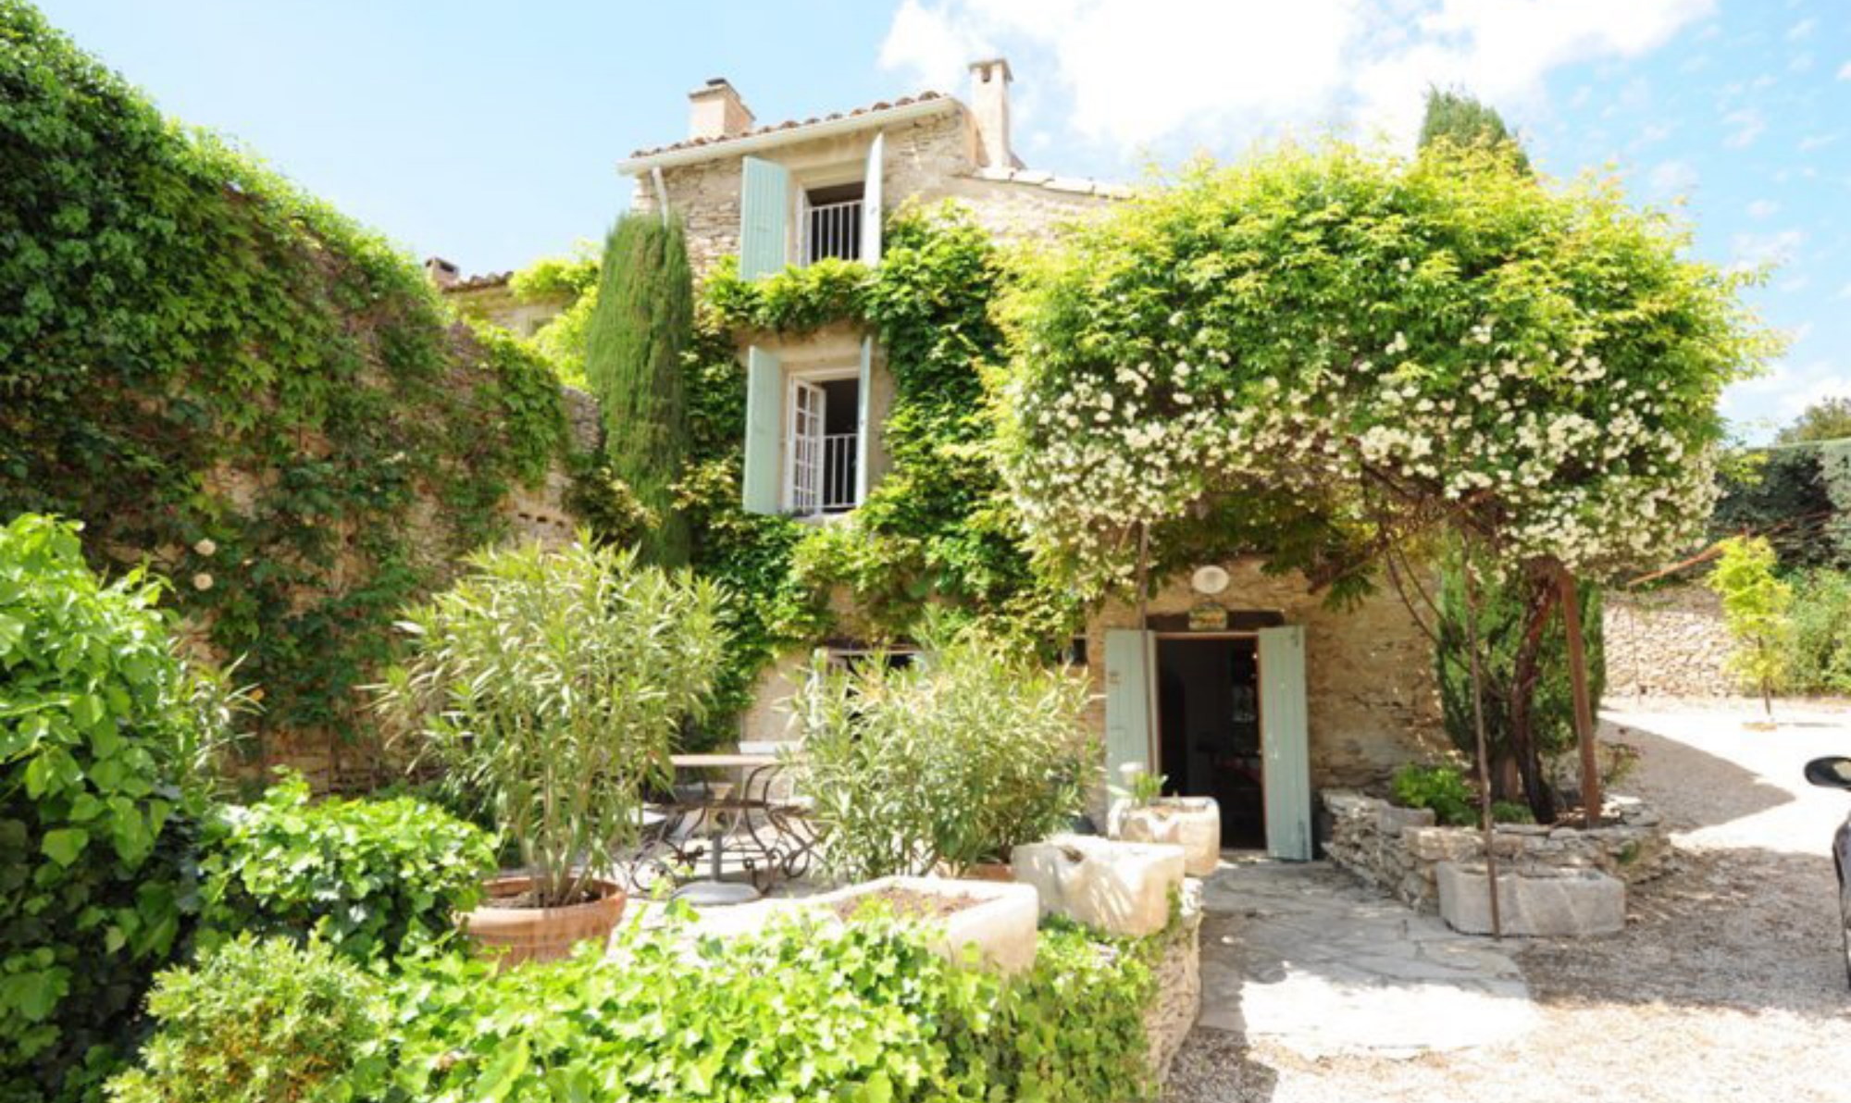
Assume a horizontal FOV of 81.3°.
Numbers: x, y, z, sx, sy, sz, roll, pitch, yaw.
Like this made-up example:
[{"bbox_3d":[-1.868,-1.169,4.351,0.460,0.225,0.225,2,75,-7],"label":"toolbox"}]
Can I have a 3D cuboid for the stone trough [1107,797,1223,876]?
[{"bbox_3d":[2.073,2.422,9.261,0.830,0.570,0.650,-2,-8,20],"label":"stone trough"}]

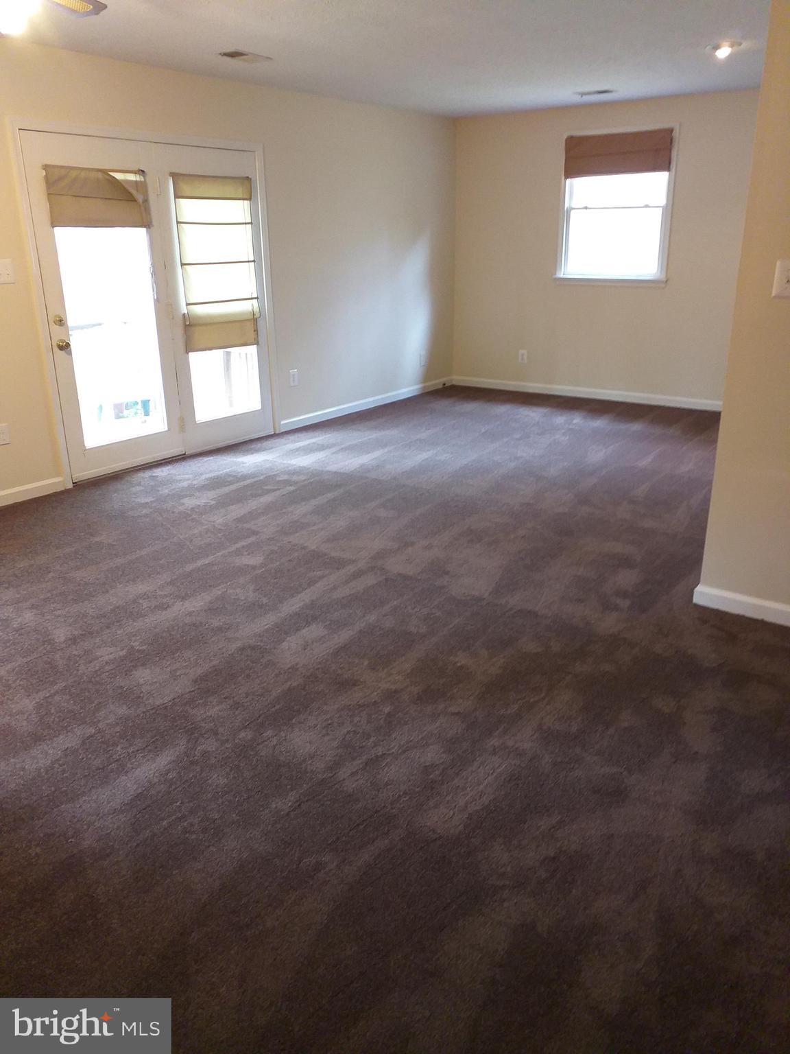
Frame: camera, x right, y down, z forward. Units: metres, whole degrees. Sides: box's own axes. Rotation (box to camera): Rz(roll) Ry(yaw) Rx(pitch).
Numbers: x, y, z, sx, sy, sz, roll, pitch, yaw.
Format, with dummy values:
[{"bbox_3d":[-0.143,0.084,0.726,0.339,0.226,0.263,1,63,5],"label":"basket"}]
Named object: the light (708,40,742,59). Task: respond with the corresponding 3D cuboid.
[{"bbox_3d":[1.888,-2.722,4.716,0.185,0.060,0.185,13,24,34],"label":"light"}]

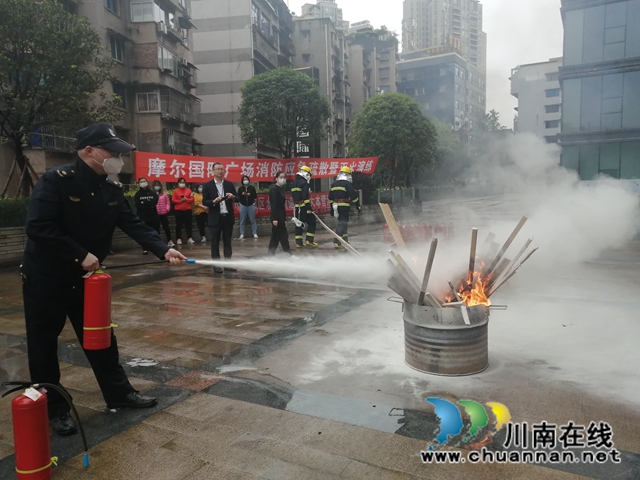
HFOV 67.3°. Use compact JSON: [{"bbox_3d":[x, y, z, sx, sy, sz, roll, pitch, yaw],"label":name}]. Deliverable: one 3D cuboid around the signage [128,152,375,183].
[{"bbox_3d":[-1.058,-2.303,15.100,0.150,0.750,10.050,3,8,40],"label":"signage"}]

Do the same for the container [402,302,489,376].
[{"bbox_3d":[0.913,0.653,3.494,0.595,0.467,0.595,-2,6,0],"label":"container"}]

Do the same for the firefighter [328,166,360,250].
[{"bbox_3d":[0.512,-0.721,10.250,0.640,1.720,0.480,2,7,30],"label":"firefighter"}]

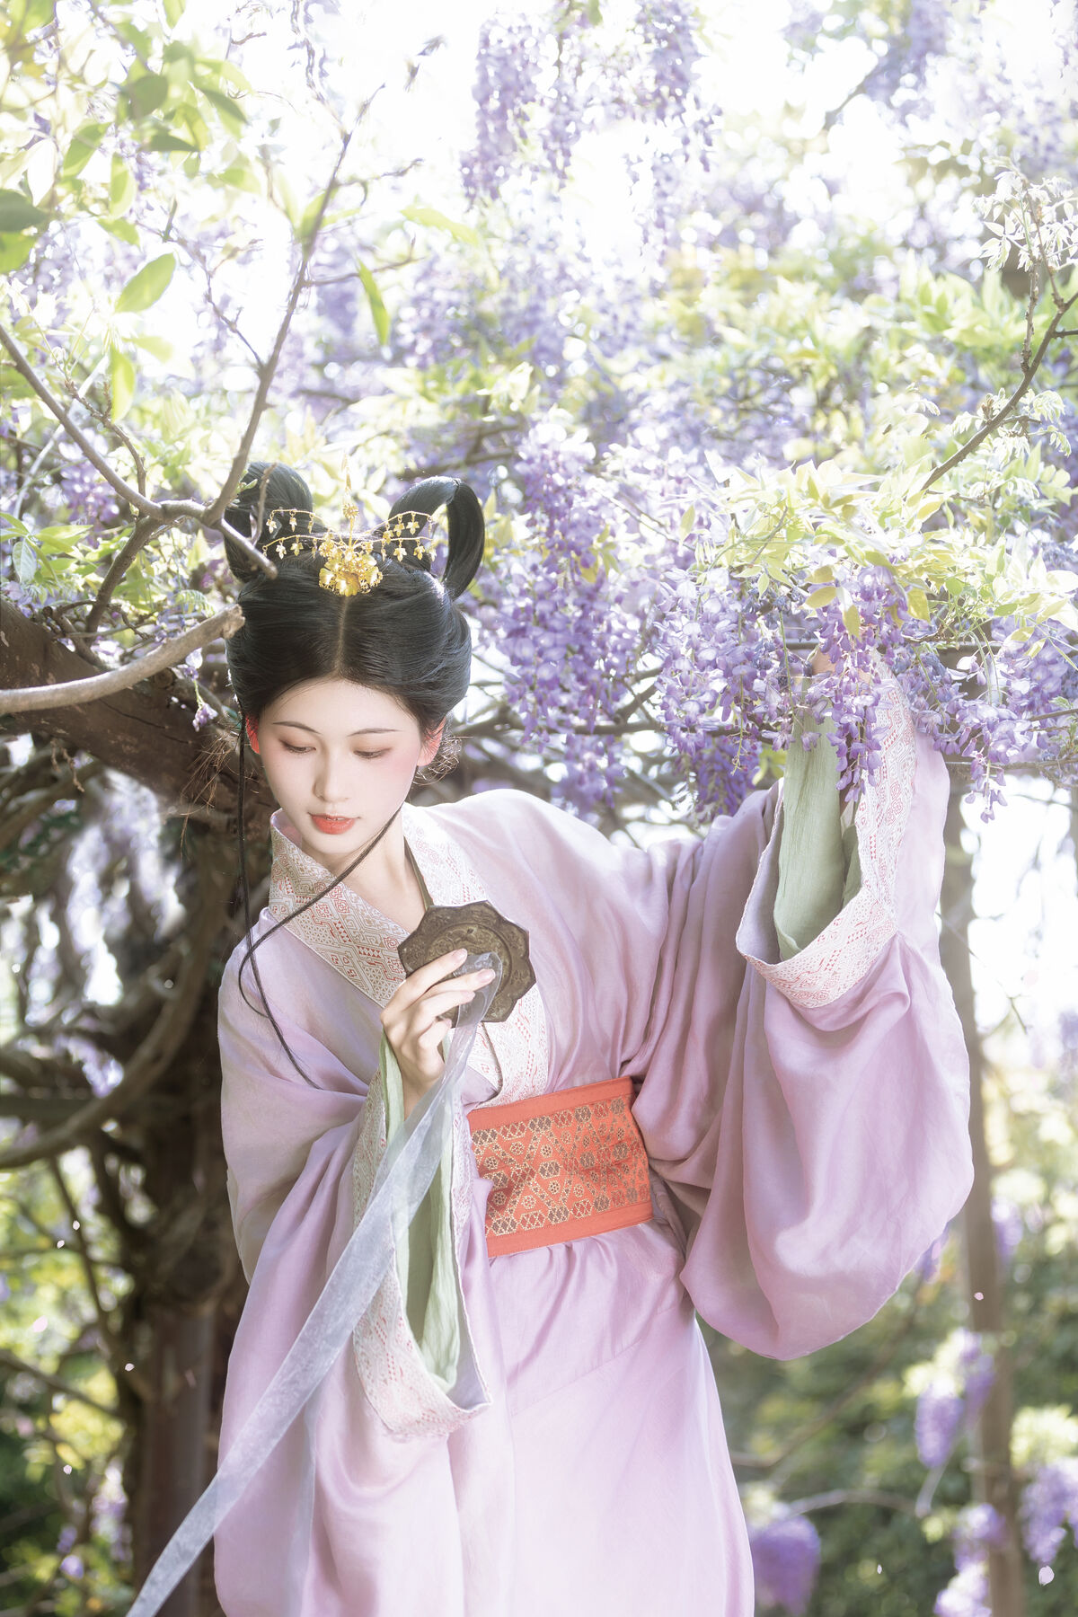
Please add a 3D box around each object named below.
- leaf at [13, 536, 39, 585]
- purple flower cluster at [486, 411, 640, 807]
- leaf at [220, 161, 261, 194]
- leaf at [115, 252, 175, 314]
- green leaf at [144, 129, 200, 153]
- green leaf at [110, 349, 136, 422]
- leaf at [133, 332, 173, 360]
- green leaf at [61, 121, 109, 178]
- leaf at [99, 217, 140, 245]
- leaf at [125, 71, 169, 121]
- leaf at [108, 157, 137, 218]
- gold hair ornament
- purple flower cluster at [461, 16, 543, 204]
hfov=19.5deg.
[{"bbox_3d":[-0.465,-0.224,2.850,0.021,0.041,0.012,4,0,-5],"label":"leaf"},{"bbox_3d":[0.020,-0.172,2.800,0.138,0.354,0.150,0,-6,0],"label":"purple flower cluster"},{"bbox_3d":[-0.238,-0.501,2.500,0.033,0.026,0.022,0,-6,0],"label":"leaf"},{"bbox_3d":[-0.314,-0.418,2.500,0.063,0.027,0.016,-45,-4,-4],"label":"leaf"},{"bbox_3d":[-0.288,-0.524,2.470,0.042,0.020,0.024,0,-6,0],"label":"green leaf"},{"bbox_3d":[-0.334,-0.339,2.520,0.021,0.060,0.018,0,-6,0],"label":"green leaf"},{"bbox_3d":[-0.309,-0.370,2.520,0.032,0.022,0.020,0,-6,0],"label":"leaf"},{"bbox_3d":[-0.395,-0.576,2.750,0.025,0.061,0.014,42,0,-8],"label":"green leaf"},{"bbox_3d":[-0.367,-0.504,2.750,0.039,0.018,0.012,32,2,0],"label":"leaf"},{"bbox_3d":[-0.342,-0.622,2.750,0.031,0.049,0.014,42,0,-8],"label":"leaf"},{"bbox_3d":[-0.331,-0.494,2.500,0.023,0.049,0.020,0,-6,0],"label":"leaf"},{"bbox_3d":[-0.161,-0.218,2.630,0.150,0.083,0.050,3,9,5],"label":"gold hair ornament"},{"bbox_3d":[-0.044,-0.833,3.750,0.100,0.225,0.100,0,-13,0],"label":"purple flower cluster"}]

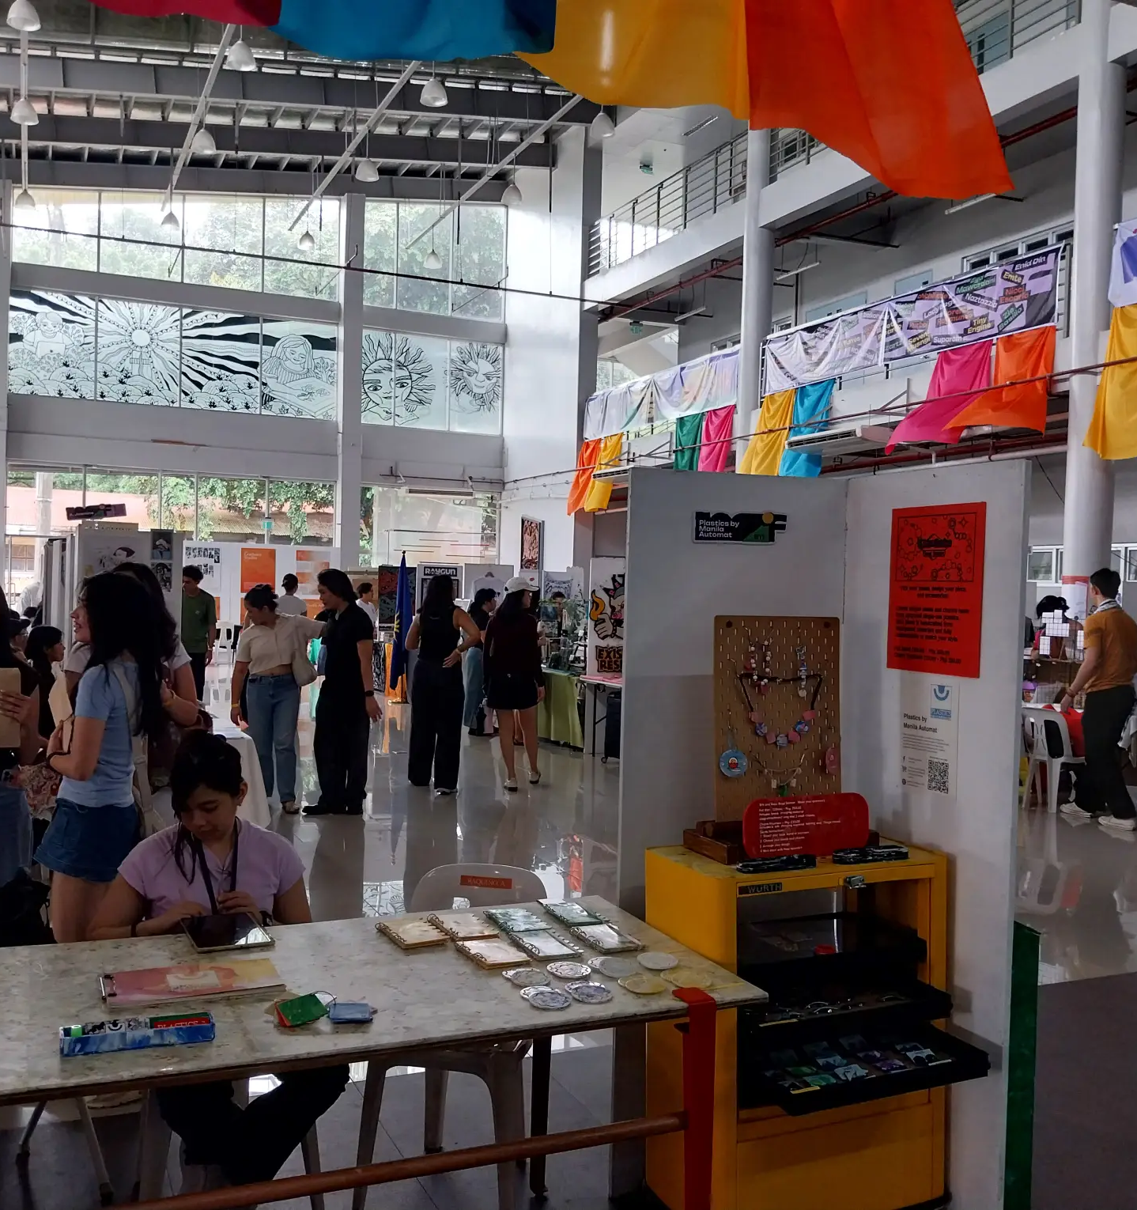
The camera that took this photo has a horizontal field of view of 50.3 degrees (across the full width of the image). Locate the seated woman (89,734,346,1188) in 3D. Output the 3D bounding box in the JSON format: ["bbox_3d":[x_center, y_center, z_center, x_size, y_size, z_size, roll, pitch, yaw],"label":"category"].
[{"bbox_3d":[-0.893,0.949,2.998,0.550,1.200,0.680,1,1,-24],"label":"seated woman"}]

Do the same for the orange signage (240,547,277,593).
[{"bbox_3d":[-6.801,-0.747,26.600,0.750,0.970,0.030,1,1,-24],"label":"orange signage"}]

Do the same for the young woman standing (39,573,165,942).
[{"bbox_3d":[-1.471,0.694,3.775,0.350,1.589,0.410,2,1,-3],"label":"young woman standing"}]

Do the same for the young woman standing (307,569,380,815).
[{"bbox_3d":[-1.578,0.597,8.450,0.380,1.690,0.480,1,1,-35],"label":"young woman standing"}]

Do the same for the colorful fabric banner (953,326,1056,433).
[{"bbox_3d":[5.214,-2.683,14.514,0.350,1.250,1.300,1,1,-24],"label":"colorful fabric banner"}]

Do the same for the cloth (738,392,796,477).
[{"bbox_3d":[3.123,-2.560,19.370,0.280,1.550,1.200,1,1,-24],"label":"cloth"}]

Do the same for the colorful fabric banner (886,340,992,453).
[{"bbox_3d":[4.621,-2.581,15.085,0.450,1.360,1.400,1,1,-24],"label":"colorful fabric banner"}]

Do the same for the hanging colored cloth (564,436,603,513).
[{"bbox_3d":[0.326,-2.646,25.063,0.350,1.570,1.050,1,1,-24],"label":"hanging colored cloth"}]

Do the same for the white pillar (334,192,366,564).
[{"bbox_3d":[-5.039,-4.244,28.137,0.500,10.350,0.500,1,1,-24],"label":"white pillar"}]

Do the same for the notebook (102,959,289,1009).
[{"bbox_3d":[-0.781,0.782,2.513,0.340,0.016,0.170,1,1,-24],"label":"notebook"}]

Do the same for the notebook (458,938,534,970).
[{"bbox_3d":[-0.165,0.776,2.700,0.108,0.018,0.168,1,1,-24],"label":"notebook"}]

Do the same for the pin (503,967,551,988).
[{"bbox_3d":[-0.090,0.785,2.557,0.100,0.010,0.100,2,1,0],"label":"pin"}]

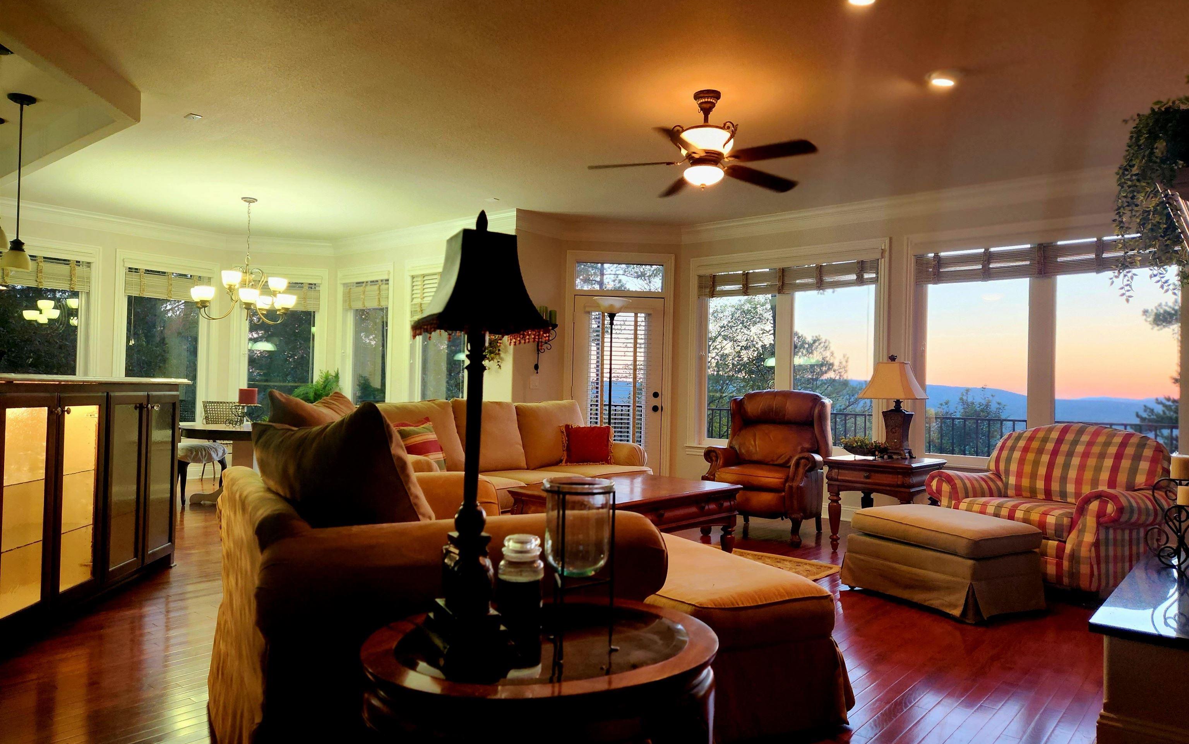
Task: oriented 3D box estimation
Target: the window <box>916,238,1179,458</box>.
[{"bbox_3d":[3.333,-0.159,5.927,1.785,1.635,0.100,0,-1,40],"label":"window"}]

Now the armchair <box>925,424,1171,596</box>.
[{"bbox_3d":[2.927,0.811,5.080,0.900,0.950,1.170,2,-1,-34],"label":"armchair"}]

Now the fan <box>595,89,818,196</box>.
[{"bbox_3d":[0.586,-1.220,4.177,1.280,0.500,1.280,1,-1,0],"label":"fan"}]

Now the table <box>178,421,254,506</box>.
[{"bbox_3d":[-3.142,0.828,7.074,1.250,0.700,1.250,2,-1,-24],"label":"table"}]

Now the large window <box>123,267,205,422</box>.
[{"bbox_3d":[-4.737,-0.274,8.703,0.090,1.650,0.890,1,-1,35],"label":"large window"}]

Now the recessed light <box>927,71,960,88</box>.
[{"bbox_3d":[1.819,-1.523,4.114,0.180,0.030,0.180,0,-1,40],"label":"recessed light"}]

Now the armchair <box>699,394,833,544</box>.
[{"bbox_3d":[1.435,0.705,6.207,0.830,1.115,0.910,1,-1,37],"label":"armchair"}]

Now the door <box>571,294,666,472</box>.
[{"bbox_3d":[0.229,0.245,7.927,0.906,2.020,0.060,1,-1,-6],"label":"door"}]

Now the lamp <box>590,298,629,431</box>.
[{"bbox_3d":[0.128,0.311,6.536,0.320,1.856,0.320,1,-1,3],"label":"lamp"}]

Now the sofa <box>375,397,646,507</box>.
[{"bbox_3d":[-0.610,0.727,5.748,0.960,0.980,2.200,0,-1,45],"label":"sofa"}]

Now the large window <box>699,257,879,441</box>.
[{"bbox_3d":[1.627,-0.121,6.888,1.800,1.600,0.100,1,-1,45],"label":"large window"}]

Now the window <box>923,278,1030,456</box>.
[{"bbox_3d":[3.013,-0.068,6.287,0.790,1.490,0.090,0,-1,42],"label":"window"}]

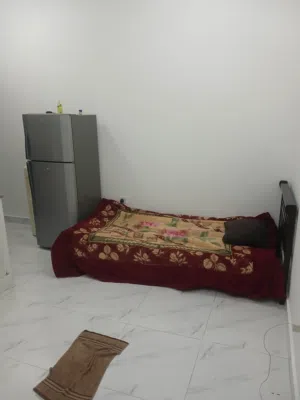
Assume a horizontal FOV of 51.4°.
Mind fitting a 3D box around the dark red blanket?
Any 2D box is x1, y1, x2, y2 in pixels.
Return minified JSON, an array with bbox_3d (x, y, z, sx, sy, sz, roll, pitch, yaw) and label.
[{"bbox_3d":[0.250,0.430,3.378,2.147,0.511,1.186,4,16,19],"label":"dark red blanket"}]

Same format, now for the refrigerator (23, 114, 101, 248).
[{"bbox_3d":[-1.028,-0.219,3.841,0.628,1.596,0.581,4,16,19],"label":"refrigerator"}]

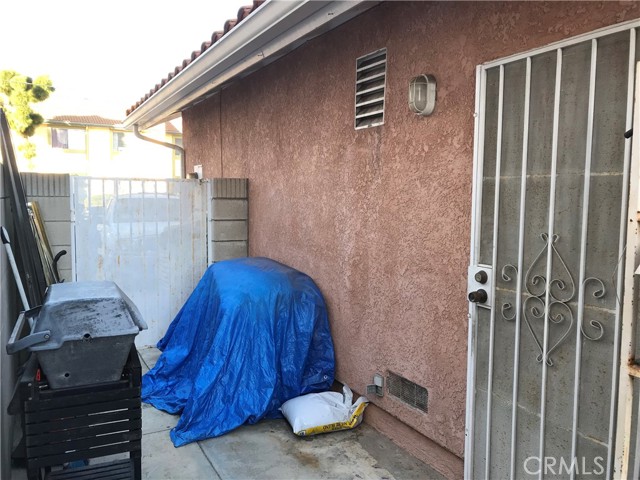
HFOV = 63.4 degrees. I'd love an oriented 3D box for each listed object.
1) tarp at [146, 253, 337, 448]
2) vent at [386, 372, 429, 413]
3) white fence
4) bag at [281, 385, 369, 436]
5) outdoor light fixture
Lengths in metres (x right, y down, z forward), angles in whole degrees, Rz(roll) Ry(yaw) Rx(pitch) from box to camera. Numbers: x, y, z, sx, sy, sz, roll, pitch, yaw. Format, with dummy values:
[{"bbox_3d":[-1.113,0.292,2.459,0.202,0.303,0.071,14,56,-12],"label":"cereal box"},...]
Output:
[{"bbox_3d":[-0.725,0.610,3.826,1.160,0.920,1.650,-2,6,-29],"label":"tarp"},{"bbox_3d":[0.474,0.838,2.862,0.030,0.145,0.355,-2,6,-29],"label":"vent"},{"bbox_3d":[-1.552,0.211,4.624,1.180,1.530,0.060,-2,6,-29],"label":"white fence"},{"bbox_3d":[0.019,1.040,3.231,0.490,0.190,0.310,-1,5,-18],"label":"bag"},{"bbox_3d":[0.510,-0.732,2.606,0.097,0.205,0.110,-2,6,-29],"label":"outdoor light fixture"}]

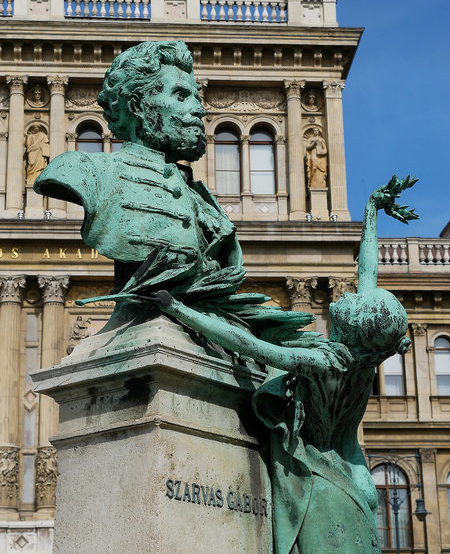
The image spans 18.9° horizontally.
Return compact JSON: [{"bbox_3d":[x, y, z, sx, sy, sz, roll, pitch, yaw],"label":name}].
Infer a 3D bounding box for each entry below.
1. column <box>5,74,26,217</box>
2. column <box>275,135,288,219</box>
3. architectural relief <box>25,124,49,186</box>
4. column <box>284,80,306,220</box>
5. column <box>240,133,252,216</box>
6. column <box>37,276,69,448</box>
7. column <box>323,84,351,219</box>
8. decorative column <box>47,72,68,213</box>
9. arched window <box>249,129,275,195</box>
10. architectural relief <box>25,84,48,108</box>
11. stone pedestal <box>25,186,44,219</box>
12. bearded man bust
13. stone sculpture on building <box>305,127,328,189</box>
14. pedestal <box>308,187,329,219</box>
[{"bbox_3d":[-7.739,-4.888,50.000,0.760,5.333,0.680,0,-17,-5],"label":"column"},{"bbox_3d":[2.127,-3.761,50.966,0.430,3.272,0.330,0,-17,-5],"label":"column"},{"bbox_3d":[-6.539,-4.150,47.168,0.799,2.312,0.650,0,-19,-4],"label":"architectural relief"},{"bbox_3d":[2.650,-4.837,50.985,0.760,5.483,0.680,0,-17,-5],"label":"column"},{"bbox_3d":[0.758,-3.507,47.796,0.370,3.253,0.380,0,-19,-4],"label":"column"},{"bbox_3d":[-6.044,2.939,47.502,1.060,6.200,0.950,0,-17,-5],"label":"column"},{"bbox_3d":[3.978,-4.442,48.005,0.778,5.467,0.700,0,-19,-4],"label":"column"},{"bbox_3d":[-5.817,-4.495,47.239,0.748,5.438,0.750,0,-19,-4],"label":"decorative column"},{"bbox_3d":[1.382,-4.354,51.343,0.887,2.603,0.200,0,-17,-5],"label":"arched window"},{"bbox_3d":[-7.107,-6.845,50.989,0.880,0.900,0.220,0,-17,-5],"label":"architectural relief"},{"bbox_3d":[-6.539,-2.485,46.487,0.634,1.237,0.620,0,-19,-4],"label":"stone pedestal"},{"bbox_3d":[-0.320,-0.361,5.200,0.620,0.978,0.860,-17,-23,41],"label":"bearded man bust"},{"bbox_3d":[3.264,-4.162,47.958,0.725,2.332,0.620,0,-19,-4],"label":"stone sculpture on building"},{"bbox_3d":[3.277,-2.467,47.267,0.610,1.239,0.620,0,-19,-4],"label":"pedestal"}]

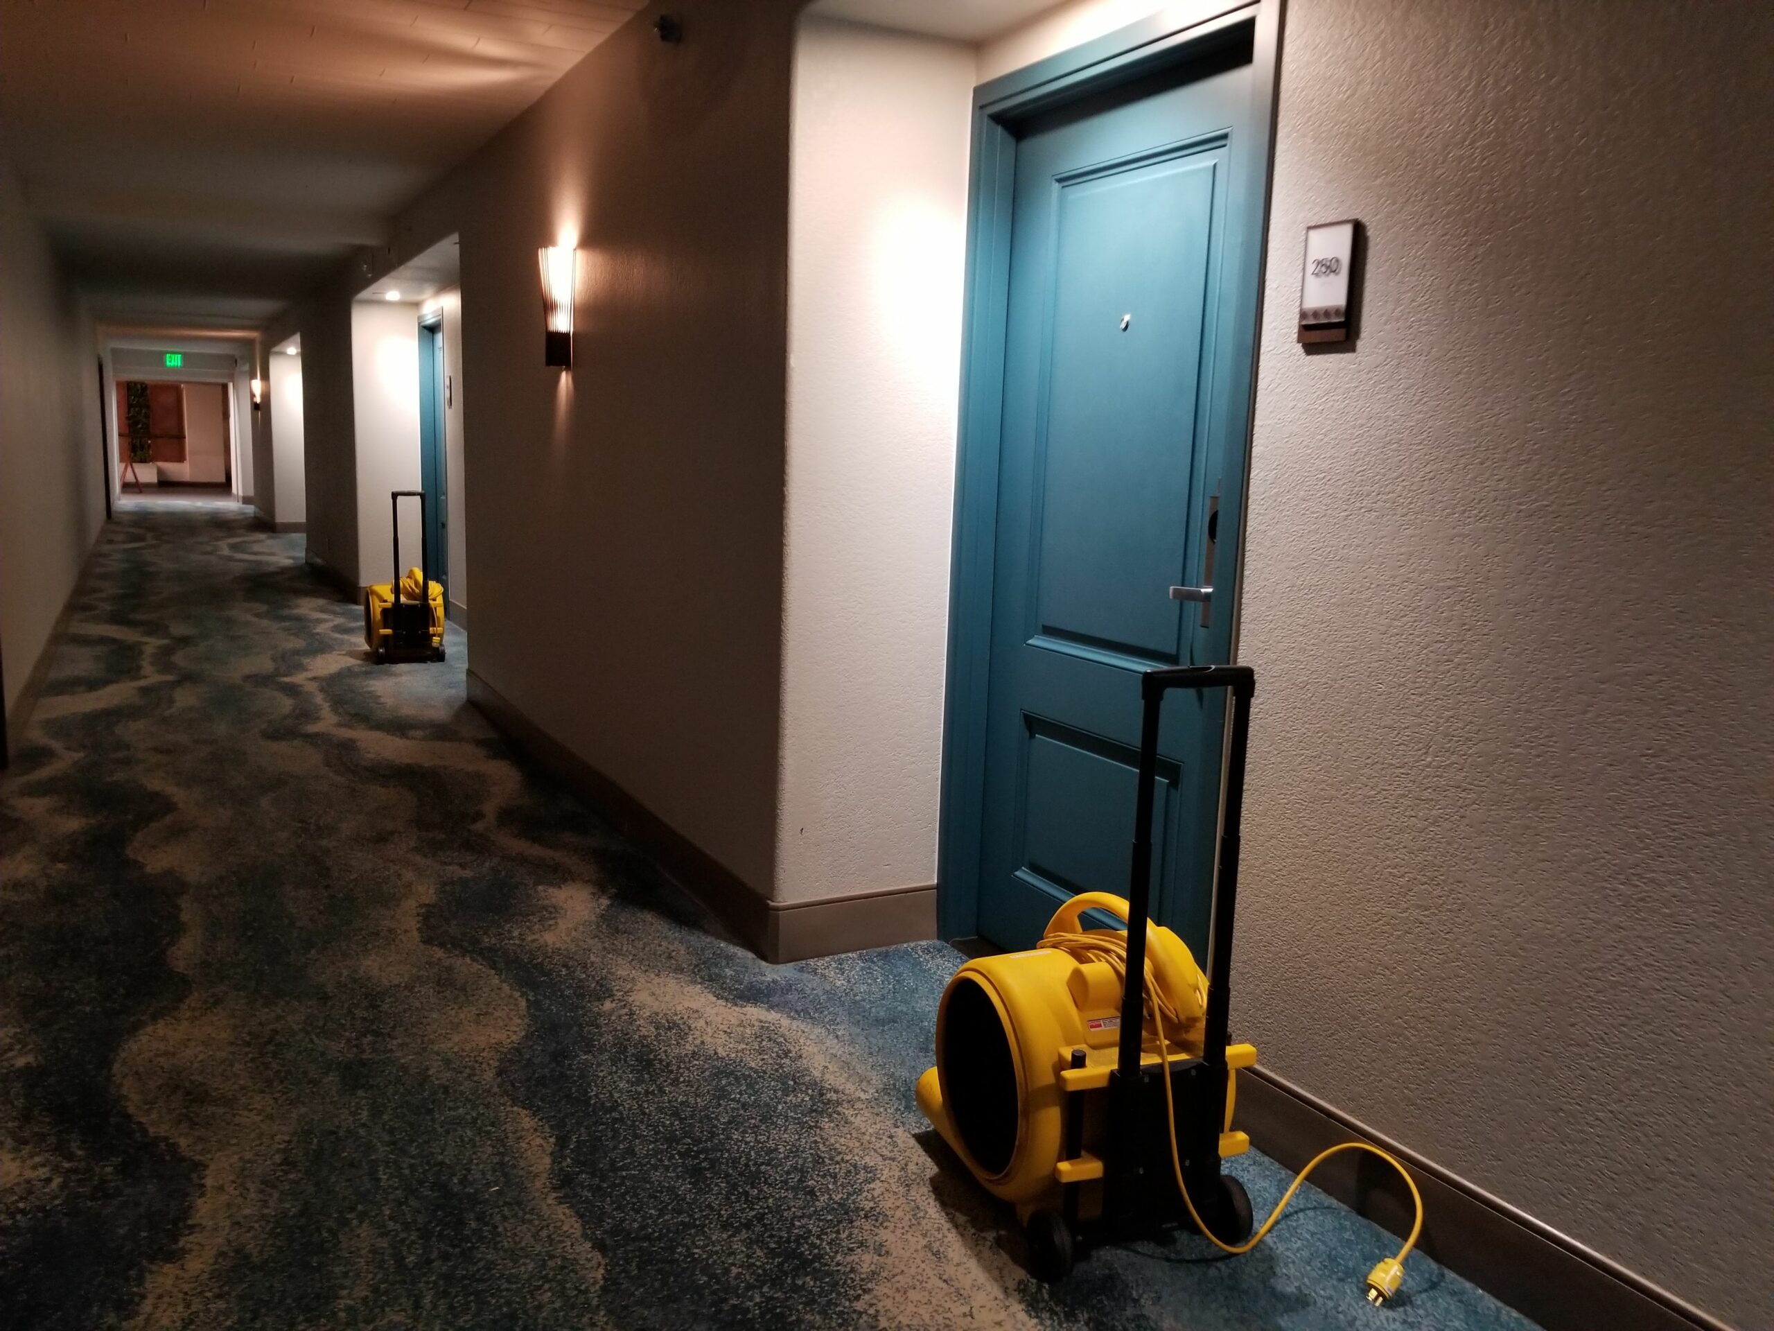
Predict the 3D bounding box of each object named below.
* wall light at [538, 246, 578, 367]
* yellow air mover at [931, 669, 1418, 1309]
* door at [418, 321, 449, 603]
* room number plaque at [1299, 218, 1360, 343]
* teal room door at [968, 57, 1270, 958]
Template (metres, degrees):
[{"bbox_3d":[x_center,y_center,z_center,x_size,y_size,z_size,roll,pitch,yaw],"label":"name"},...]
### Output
[{"bbox_3d":[-1.161,-1.234,4.654,0.090,0.400,0.240,-3,10,-29],"label":"wall light"},{"bbox_3d":[0.382,0.454,2.264,0.490,0.960,0.540,-1,10,-19],"label":"yellow air mover"},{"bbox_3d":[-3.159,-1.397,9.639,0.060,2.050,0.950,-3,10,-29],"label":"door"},{"bbox_3d":[0.750,-0.649,2.261,0.022,0.192,0.105,-3,10,-29],"label":"room number plaque"},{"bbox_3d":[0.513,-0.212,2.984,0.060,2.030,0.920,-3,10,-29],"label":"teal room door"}]

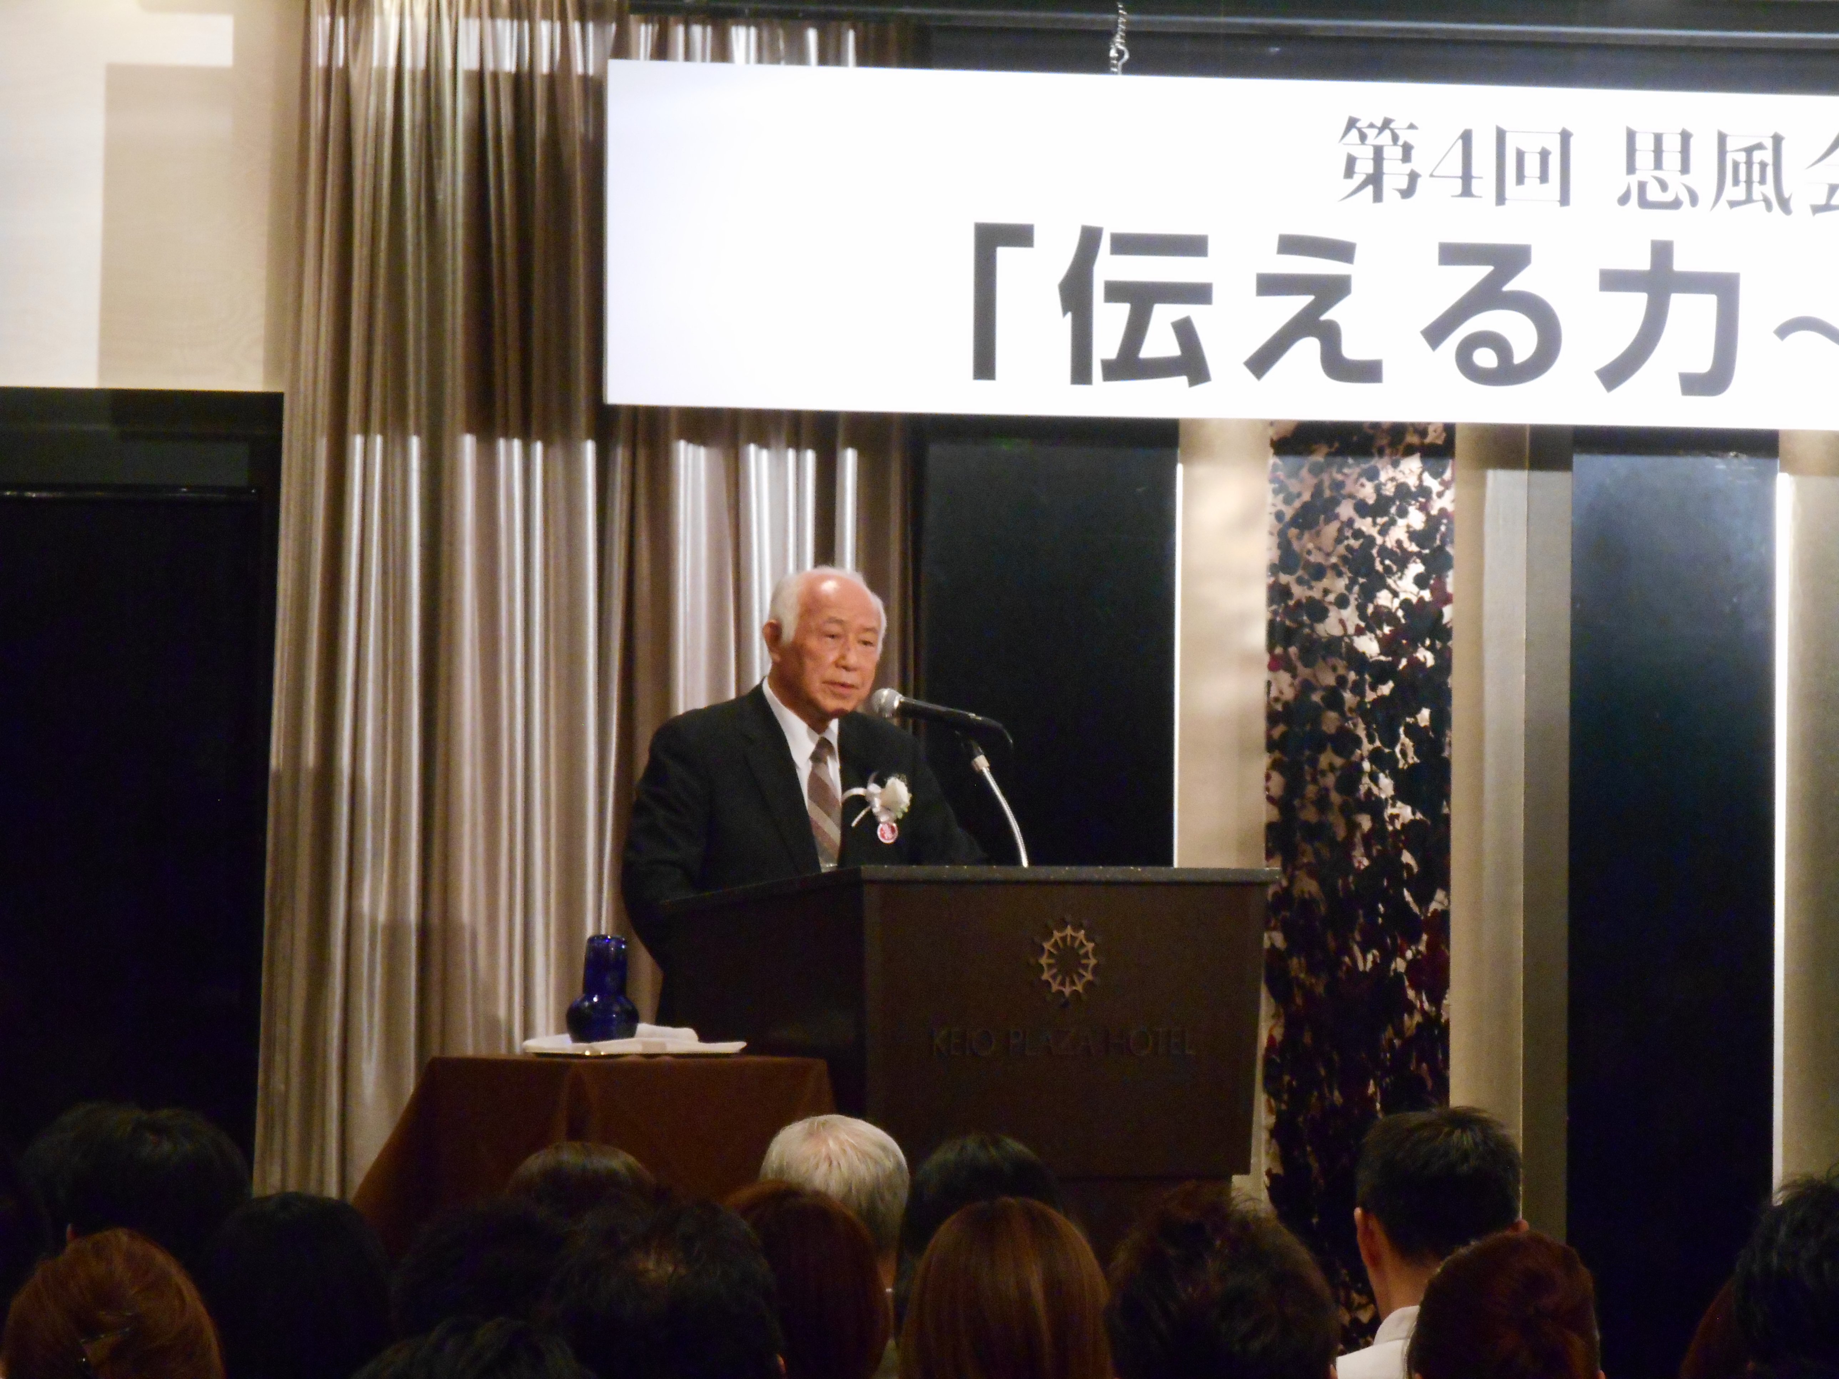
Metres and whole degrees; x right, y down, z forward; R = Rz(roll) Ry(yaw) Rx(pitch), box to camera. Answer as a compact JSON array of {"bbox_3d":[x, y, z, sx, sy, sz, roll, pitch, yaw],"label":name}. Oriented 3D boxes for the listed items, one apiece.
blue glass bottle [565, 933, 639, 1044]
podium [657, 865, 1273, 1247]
[{"bbox_3d":[-0.483,0.456,14.750,0.109,0.165,0.109,0,-2,0],"label":"blue glass bottle"},{"bbox_3d":[0.076,0.831,15.181,0.810,1.100,0.530,2,-2,-34],"label":"podium"}]

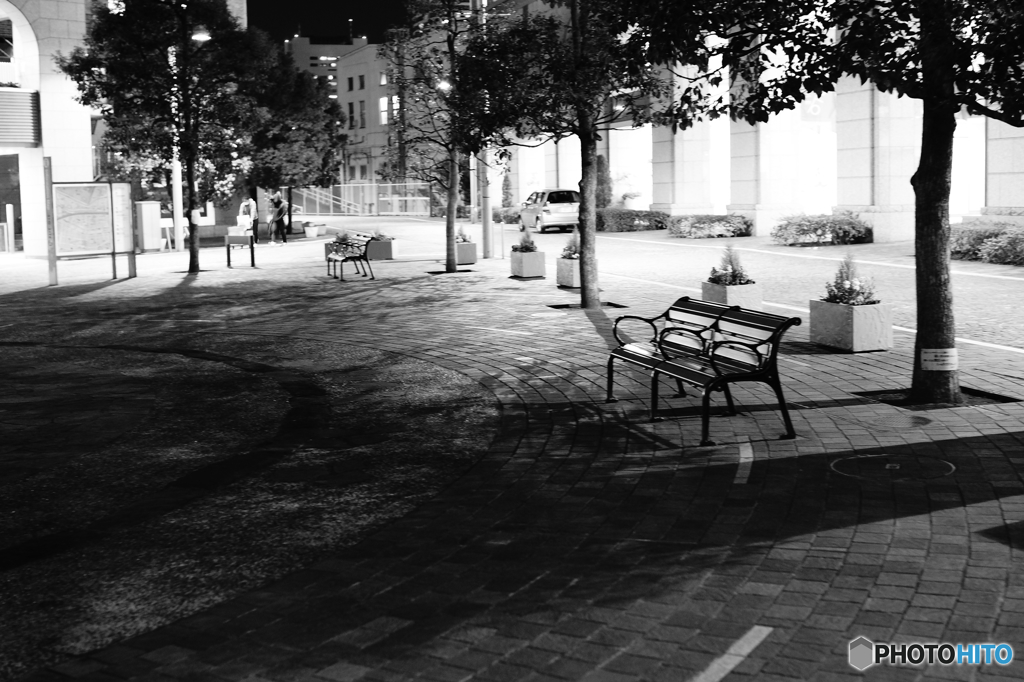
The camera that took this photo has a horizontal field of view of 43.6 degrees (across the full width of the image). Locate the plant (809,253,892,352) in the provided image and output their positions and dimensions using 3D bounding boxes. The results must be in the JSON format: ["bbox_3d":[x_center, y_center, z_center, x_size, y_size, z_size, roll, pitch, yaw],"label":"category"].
[{"bbox_3d":[3.281,-0.402,12.385,0.432,0.910,0.754,-3,7,-18],"label":"plant"}]

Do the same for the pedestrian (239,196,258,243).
[{"bbox_3d":[-8.204,-3.738,39.968,0.520,1.600,0.550,4,8,37],"label":"pedestrian"}]

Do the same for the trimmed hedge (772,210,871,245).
[{"bbox_3d":[8.057,-2.883,33.128,2.512,0.760,0.850,-3,7,-17],"label":"trimmed hedge"}]

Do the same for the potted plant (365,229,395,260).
[{"bbox_3d":[-3.148,-2.319,30.618,0.754,0.743,0.432,1,7,16],"label":"potted plant"}]

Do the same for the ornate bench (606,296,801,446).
[{"bbox_3d":[1.256,0.149,8.763,0.674,0.762,1.829,-3,7,-14],"label":"ornate bench"}]

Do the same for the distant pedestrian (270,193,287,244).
[{"bbox_3d":[-7.528,-3.929,41.057,0.480,1.694,0.550,-7,9,-41],"label":"distant pedestrian"}]

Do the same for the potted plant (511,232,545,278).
[{"bbox_3d":[0.300,-1.633,23.740,0.432,0.833,0.754,-3,7,-17],"label":"potted plant"}]

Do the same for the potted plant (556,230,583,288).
[{"bbox_3d":[1.076,-1.381,21.030,0.432,0.932,0.754,-3,7,-18],"label":"potted plant"}]

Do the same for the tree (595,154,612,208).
[{"bbox_3d":[3.573,-5.962,50.559,0.750,2.787,0.750,-3,7,-17],"label":"tree"}]

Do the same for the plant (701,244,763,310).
[{"bbox_3d":[2.595,-0.701,15.108,0.432,0.899,0.754,-3,7,-13],"label":"plant"}]

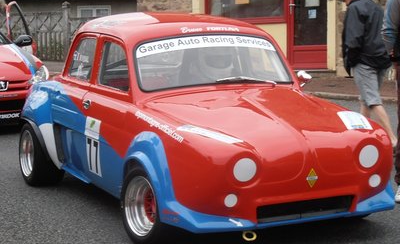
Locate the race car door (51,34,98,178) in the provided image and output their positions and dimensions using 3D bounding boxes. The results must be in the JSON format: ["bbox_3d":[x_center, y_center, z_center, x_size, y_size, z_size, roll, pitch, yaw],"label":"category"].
[{"bbox_3d":[-0.910,-0.149,9.413,0.200,1.010,0.680,-5,9,-25],"label":"race car door"}]

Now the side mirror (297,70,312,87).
[{"bbox_3d":[0.739,-0.305,9.067,0.115,0.100,0.090,-5,9,-25],"label":"side mirror"}]

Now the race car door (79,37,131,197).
[{"bbox_3d":[-0.609,-0.064,8.787,0.200,1.040,0.800,-5,9,-25],"label":"race car door"}]

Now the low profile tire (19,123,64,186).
[{"bbox_3d":[-1.220,0.234,9.998,0.265,0.515,0.515,-5,9,-25],"label":"low profile tire"}]

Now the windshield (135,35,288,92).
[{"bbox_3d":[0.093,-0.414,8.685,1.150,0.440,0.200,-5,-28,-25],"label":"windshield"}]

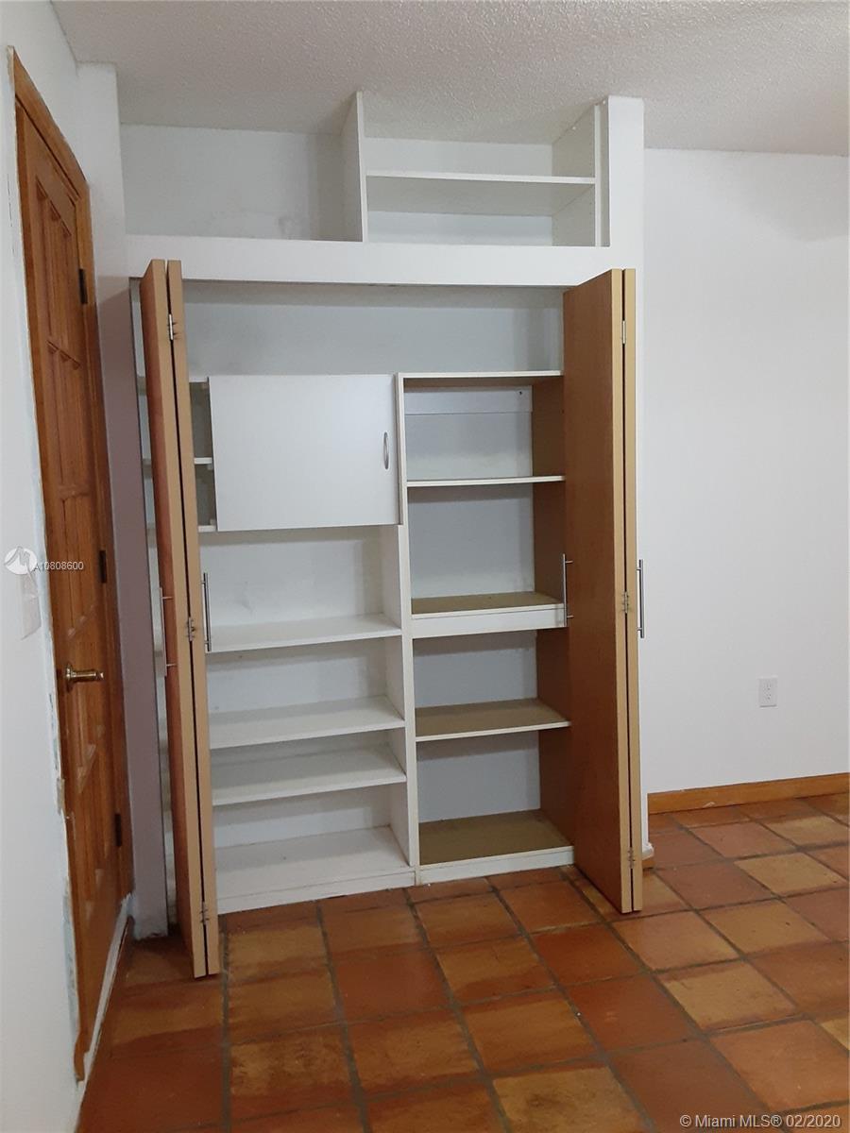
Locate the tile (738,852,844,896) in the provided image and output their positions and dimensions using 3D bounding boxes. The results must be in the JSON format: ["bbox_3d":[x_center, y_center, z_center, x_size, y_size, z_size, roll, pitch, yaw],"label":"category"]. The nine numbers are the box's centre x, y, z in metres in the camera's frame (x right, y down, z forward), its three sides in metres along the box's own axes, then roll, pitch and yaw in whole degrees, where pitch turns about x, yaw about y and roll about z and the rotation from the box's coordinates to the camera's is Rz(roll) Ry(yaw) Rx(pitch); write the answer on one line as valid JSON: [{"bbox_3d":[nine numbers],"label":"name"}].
[{"bbox_3d":[1.308,1.102,3.163,0.278,0.013,0.281,-3,6,-12],"label":"tile"}]

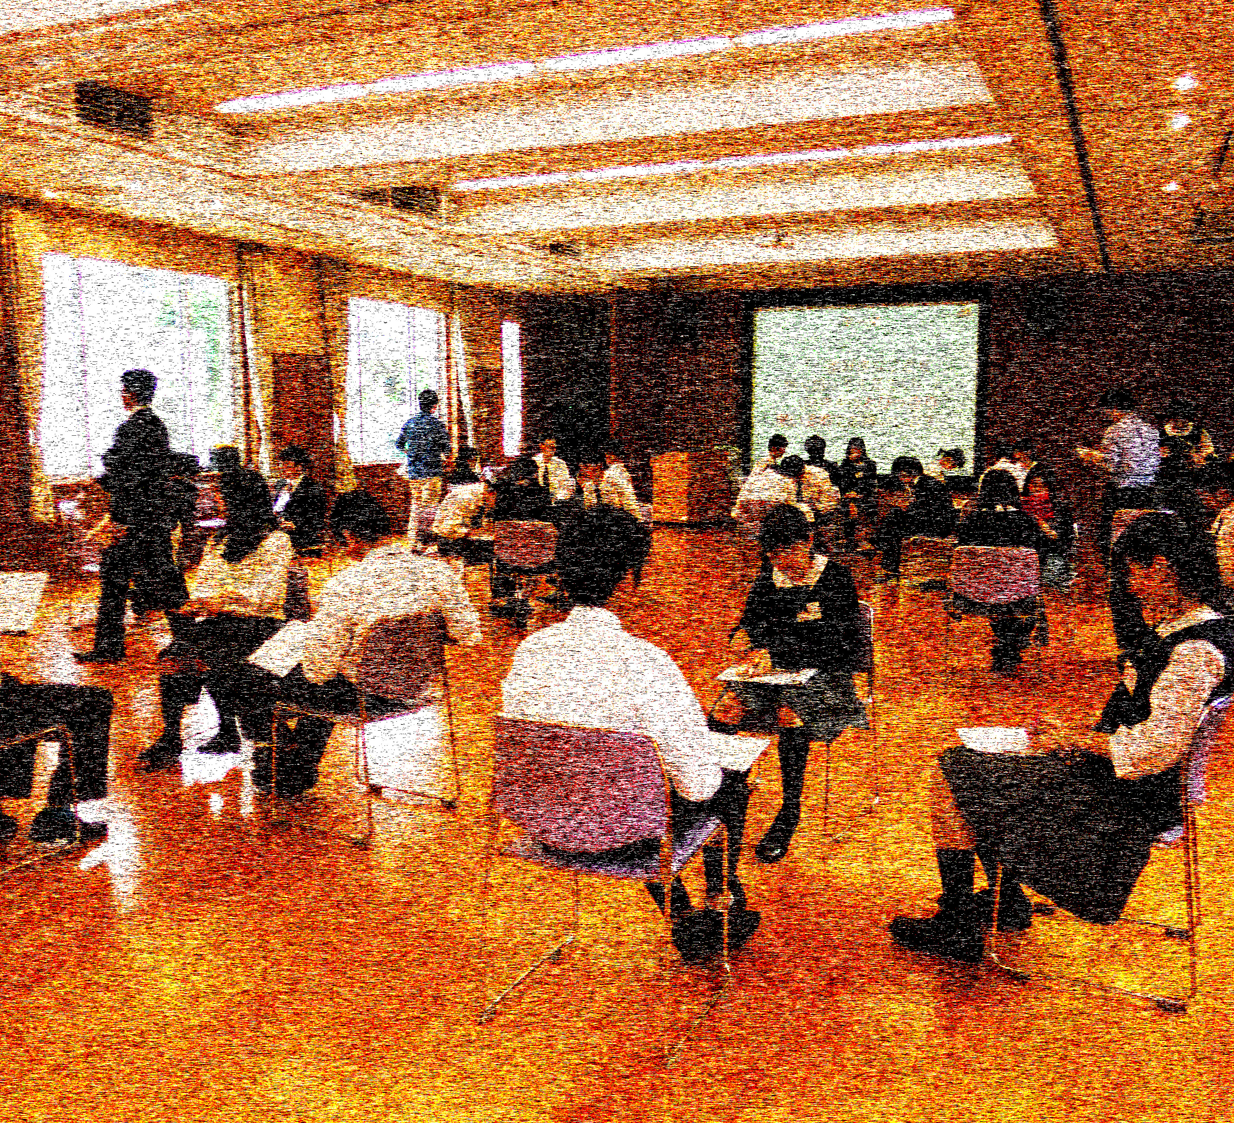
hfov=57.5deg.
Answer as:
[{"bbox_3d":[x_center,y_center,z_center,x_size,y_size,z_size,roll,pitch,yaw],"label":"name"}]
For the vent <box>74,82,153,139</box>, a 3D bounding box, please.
[{"bbox_3d":[-3.369,-3.041,7.540,0.050,0.275,0.590,4,8,25],"label":"vent"}]

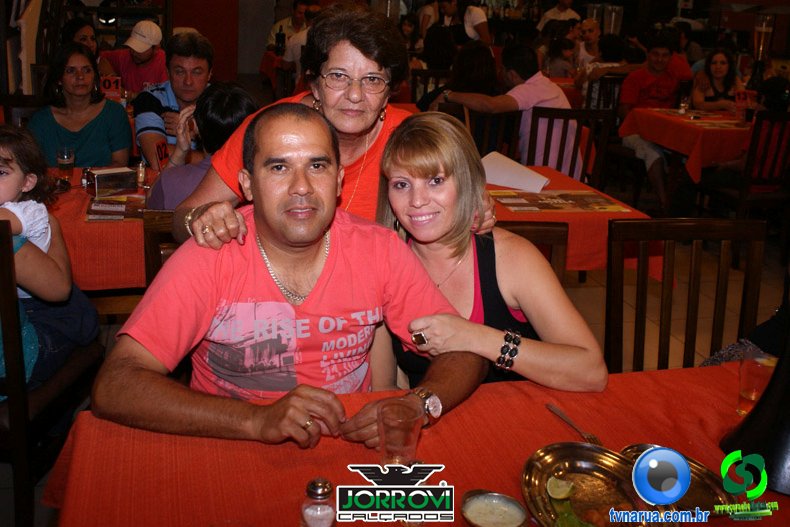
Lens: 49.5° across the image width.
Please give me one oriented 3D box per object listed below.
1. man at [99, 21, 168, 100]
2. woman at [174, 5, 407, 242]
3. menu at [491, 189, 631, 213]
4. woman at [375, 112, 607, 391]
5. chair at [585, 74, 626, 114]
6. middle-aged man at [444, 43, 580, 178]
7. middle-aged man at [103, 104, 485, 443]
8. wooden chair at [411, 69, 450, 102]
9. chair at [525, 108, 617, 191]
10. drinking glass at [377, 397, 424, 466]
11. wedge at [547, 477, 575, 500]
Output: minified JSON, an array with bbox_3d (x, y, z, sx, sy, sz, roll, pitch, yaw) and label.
[{"bbox_3d":[-1.435,-0.739,4.962,0.520,1.280,0.680,4,17,5],"label":"man"},{"bbox_3d":[-0.105,0.147,1.946,0.600,1.410,0.550,2,17,0],"label":"woman"},{"bbox_3d":[0.546,-0.211,2.932,0.420,0.004,0.300,-2,19,-15],"label":"menu"},{"bbox_3d":[0.180,0.281,1.847,0.480,1.230,0.680,4,17,5],"label":"woman"},{"bbox_3d":[1.623,-0.867,6.144,0.420,0.904,0.470,-1,18,-12],"label":"chair"},{"bbox_3d":[0.725,-0.691,5.142,0.720,1.230,0.720,2,17,-2],"label":"middle-aged man"},{"bbox_3d":[-0.187,0.327,1.599,0.670,1.230,0.620,-1,18,-12],"label":"middle-aged man"},{"bbox_3d":[0.344,-1.265,7.594,0.420,0.890,0.480,1,17,-4],"label":"wooden chair"},{"bbox_3d":[0.877,-0.441,4.735,0.420,0.880,0.470,2,18,-4],"label":"chair"},{"bbox_3d":[0.008,0.251,1.258,0.068,0.094,0.068,3,18,-1],"label":"drinking glass"},{"bbox_3d":[0.229,0.312,1.186,0.042,0.025,0.034,-2,19,-15],"label":"wedge"}]

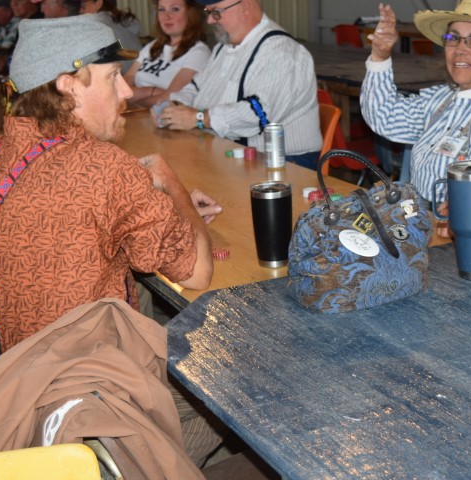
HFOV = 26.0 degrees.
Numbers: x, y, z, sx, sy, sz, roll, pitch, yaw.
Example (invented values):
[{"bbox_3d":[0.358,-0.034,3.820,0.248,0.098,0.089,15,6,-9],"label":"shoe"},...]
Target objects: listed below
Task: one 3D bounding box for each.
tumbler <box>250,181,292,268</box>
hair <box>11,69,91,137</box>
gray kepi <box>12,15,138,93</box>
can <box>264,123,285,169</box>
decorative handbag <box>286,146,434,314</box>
[{"bbox_3d":[0.081,-0.031,2.195,0.088,0.173,0.088,-2,17,1],"label":"tumbler"},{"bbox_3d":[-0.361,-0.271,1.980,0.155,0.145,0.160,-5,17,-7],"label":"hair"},{"bbox_3d":[-0.321,-0.362,1.980,0.238,0.125,0.168,-20,18,-2],"label":"gray kepi"},{"bbox_3d":[0.118,-0.281,3.082,0.066,0.124,0.066,-2,17,1],"label":"can"},{"bbox_3d":[0.215,-0.038,1.852,0.235,0.275,0.150,-9,18,-20],"label":"decorative handbag"}]

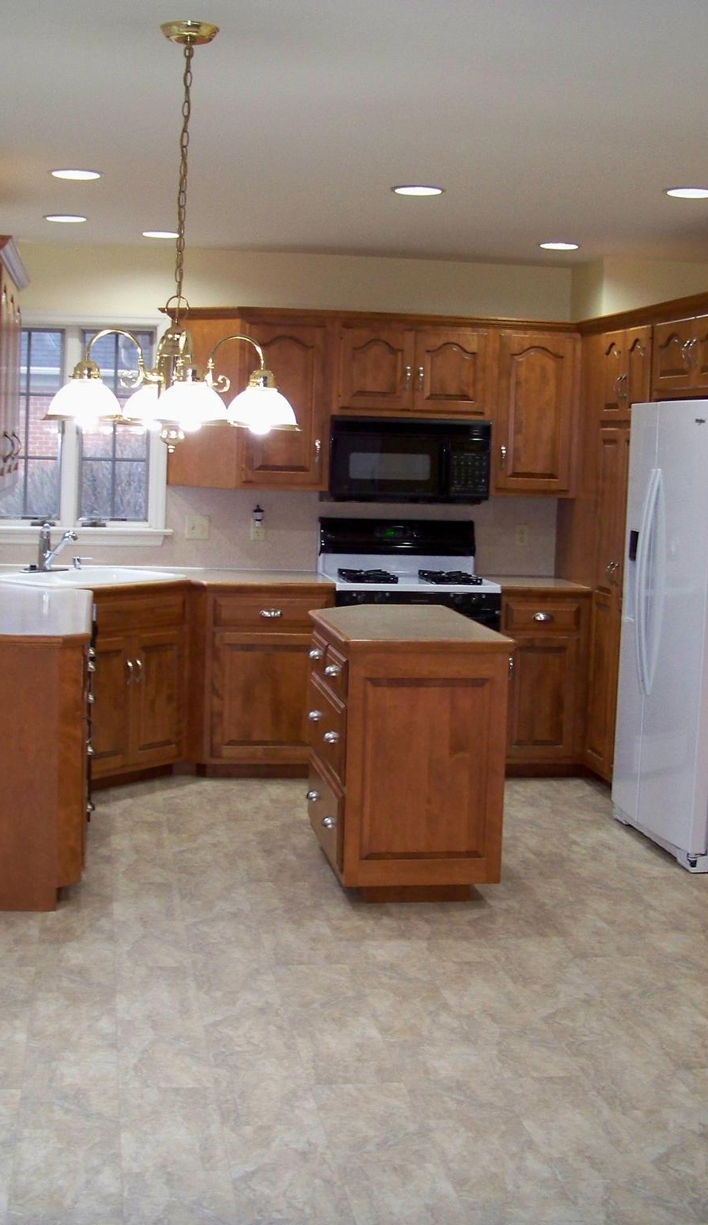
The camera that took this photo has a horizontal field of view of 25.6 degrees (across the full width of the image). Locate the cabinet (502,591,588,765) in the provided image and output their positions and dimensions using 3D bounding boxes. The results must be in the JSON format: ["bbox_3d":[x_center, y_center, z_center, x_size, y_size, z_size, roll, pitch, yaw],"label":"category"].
[{"bbox_3d":[0.838,0.290,7.591,0.390,0.855,0.620,1,6,-9],"label":"cabinet"}]

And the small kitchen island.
[{"bbox_3d":[0.149,0.485,5.649,0.580,0.914,1.130,1,6,-9],"label":"small kitchen island"}]

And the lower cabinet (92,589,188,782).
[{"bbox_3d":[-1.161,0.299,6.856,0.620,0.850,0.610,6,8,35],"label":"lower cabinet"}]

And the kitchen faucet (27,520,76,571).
[{"bbox_3d":[-1.356,-0.293,7.041,0.200,0.230,0.190,6,8,35],"label":"kitchen faucet"}]

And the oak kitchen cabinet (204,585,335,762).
[{"bbox_3d":[-0.423,0.275,7.270,0.585,0.850,0.610,1,6,-9],"label":"oak kitchen cabinet"}]

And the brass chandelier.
[{"bbox_3d":[-0.384,-0.809,3.369,0.566,0.903,0.566,1,6,-9],"label":"brass chandelier"}]

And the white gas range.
[{"bbox_3d":[0.243,0.168,7.337,0.765,1.176,0.670,1,6,-9],"label":"white gas range"}]

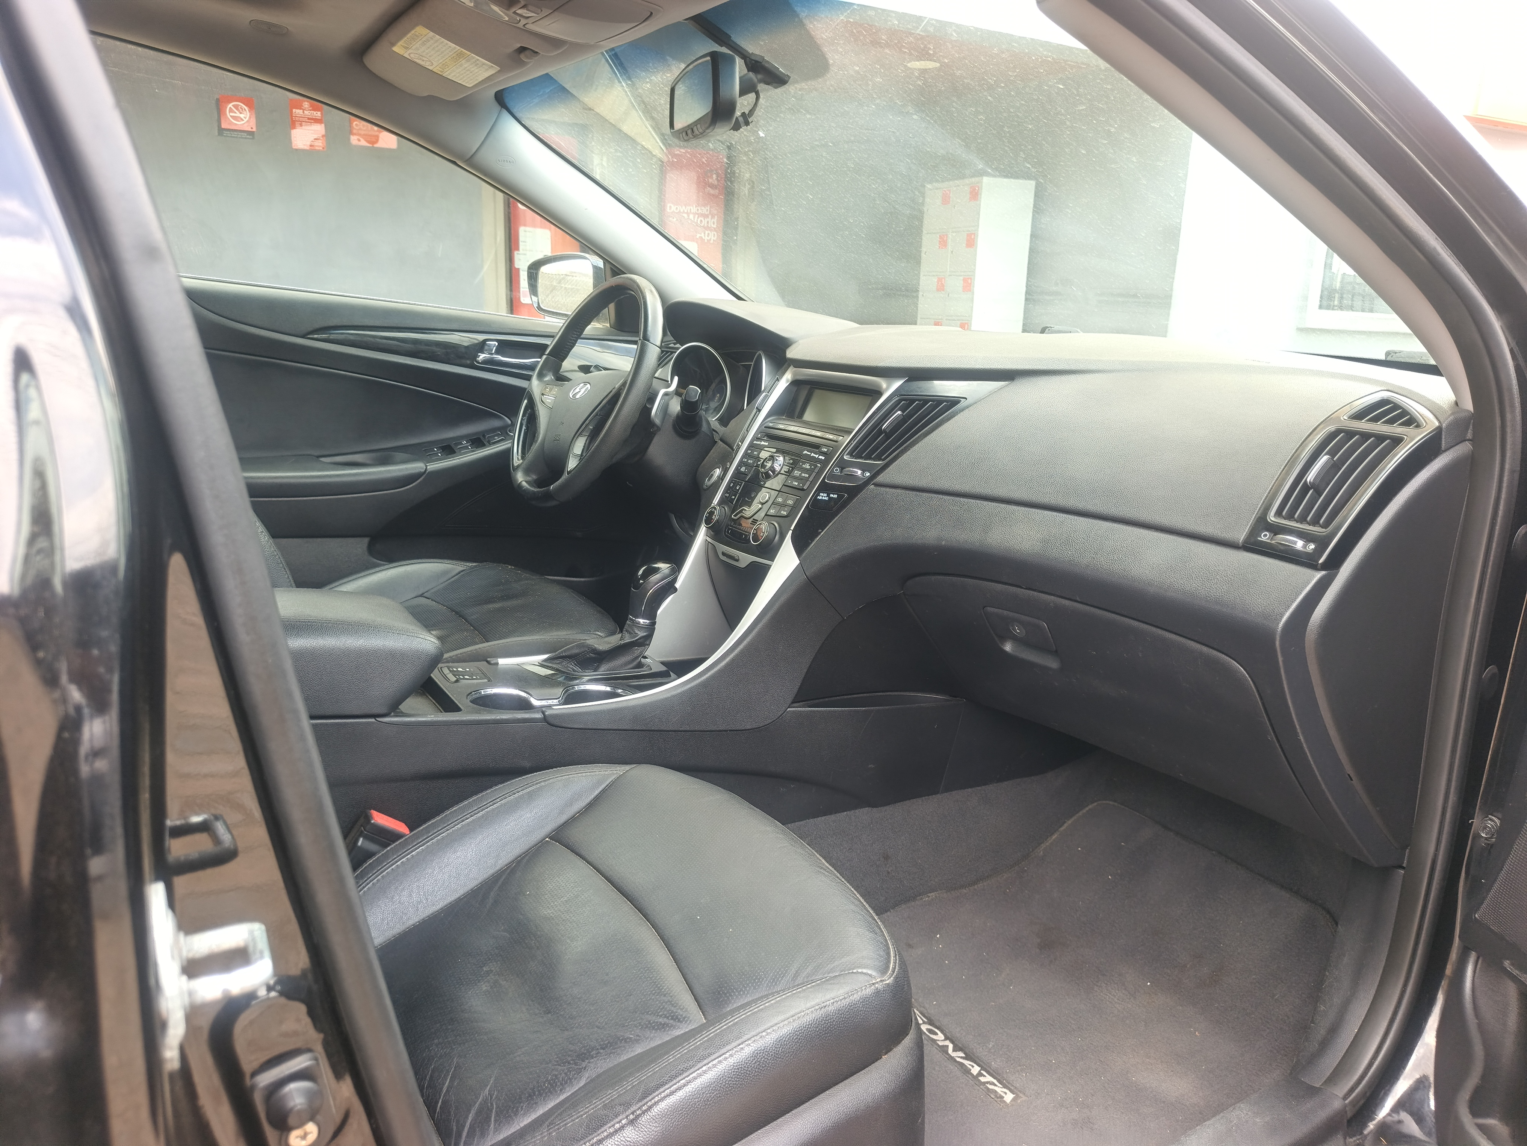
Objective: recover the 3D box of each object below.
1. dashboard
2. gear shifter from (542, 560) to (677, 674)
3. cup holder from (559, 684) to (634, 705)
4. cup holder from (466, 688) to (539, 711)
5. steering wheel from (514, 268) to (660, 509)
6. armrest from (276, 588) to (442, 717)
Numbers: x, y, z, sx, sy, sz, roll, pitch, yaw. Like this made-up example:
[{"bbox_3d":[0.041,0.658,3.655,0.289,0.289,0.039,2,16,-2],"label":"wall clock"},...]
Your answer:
[{"bbox_3d":[0.197,-0.106,1.410,0.530,0.500,1.440,-6,15,-31],"label":"dashboard"},{"bbox_3d":[-0.179,0.049,1.232,0.160,0.135,0.095,-6,15,-31],"label":"gear shifter"},{"bbox_3d":[-0.192,0.167,1.163,0.080,0.060,0.080,-6,15,-31],"label":"cup holder"},{"bbox_3d":[-0.283,0.168,1.112,0.080,0.060,0.080,-6,15,-31],"label":"cup holder"},{"bbox_3d":[-0.256,-0.267,1.531,0.100,0.380,0.380,24,-1,-34],"label":"steering wheel"},{"bbox_3d":[-0.488,0.078,1.022,0.300,0.110,0.180,0,12,-32],"label":"armrest"}]

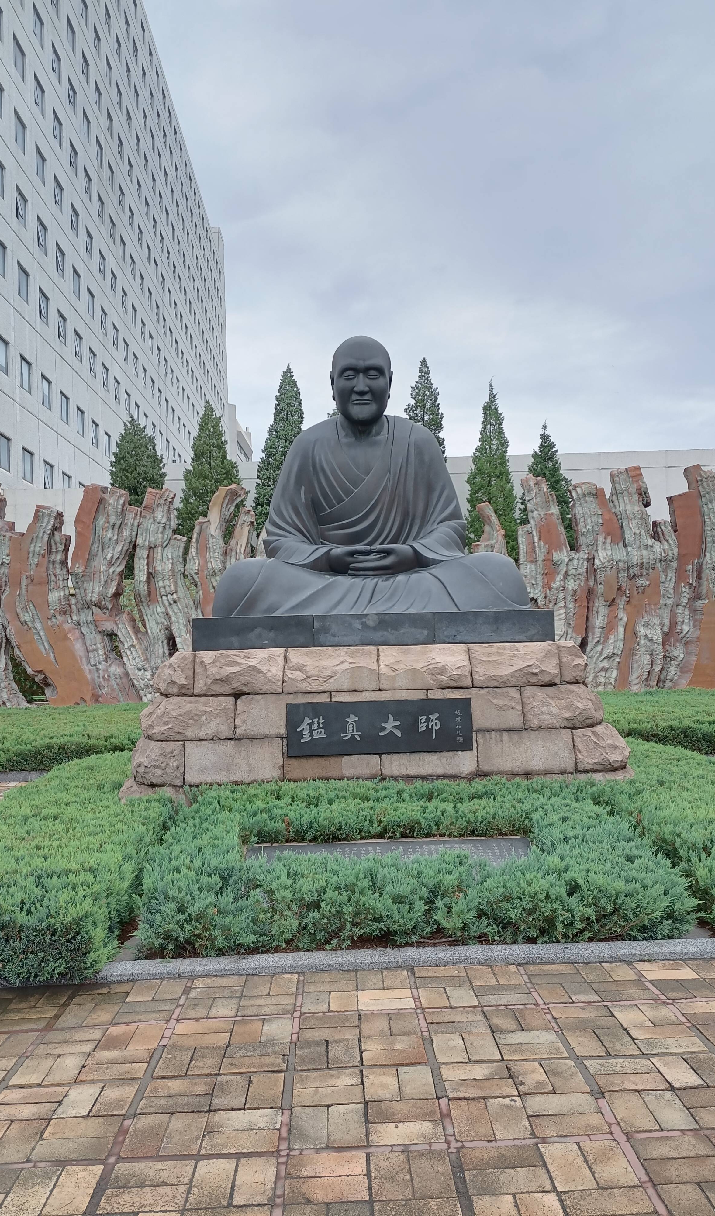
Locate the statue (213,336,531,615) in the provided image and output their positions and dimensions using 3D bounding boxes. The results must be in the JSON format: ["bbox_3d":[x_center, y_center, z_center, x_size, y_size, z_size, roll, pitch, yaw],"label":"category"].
[{"bbox_3d":[0.117,-1.574,10.790,3.550,3.400,2.400,-2,-3,-2],"label":"statue"}]

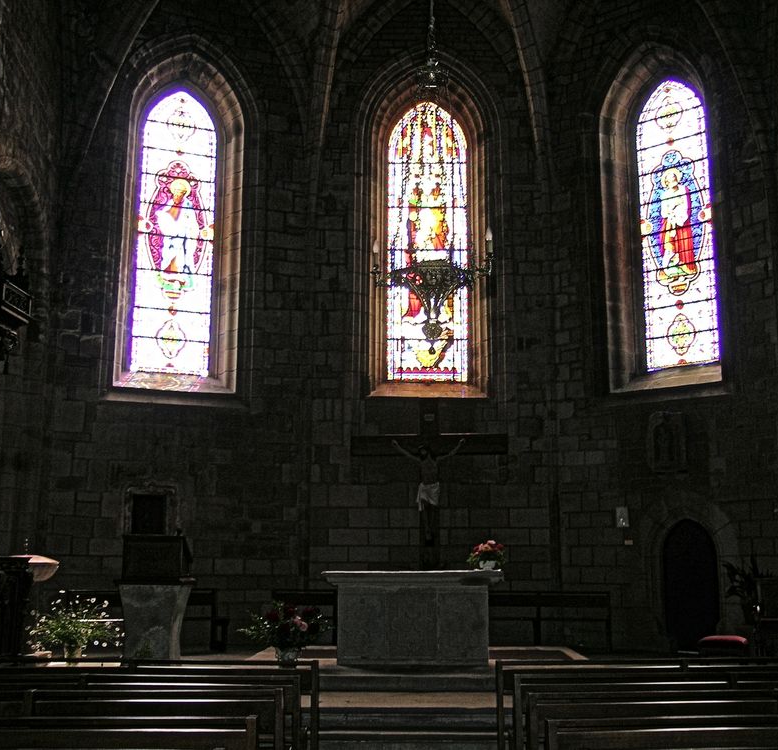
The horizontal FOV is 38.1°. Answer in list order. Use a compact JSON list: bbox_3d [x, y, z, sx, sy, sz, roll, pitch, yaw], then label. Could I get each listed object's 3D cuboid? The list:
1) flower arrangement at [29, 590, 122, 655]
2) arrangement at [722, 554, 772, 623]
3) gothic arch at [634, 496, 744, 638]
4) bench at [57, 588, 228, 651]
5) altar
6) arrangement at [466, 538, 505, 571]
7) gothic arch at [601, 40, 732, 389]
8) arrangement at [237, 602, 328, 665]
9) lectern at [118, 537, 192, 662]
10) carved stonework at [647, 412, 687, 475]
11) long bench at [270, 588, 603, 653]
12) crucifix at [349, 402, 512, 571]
[{"bbox_3d":[-3.433,2.744,12.412,1.000,0.740,0.850,0,-10,2],"label":"flower arrangement"},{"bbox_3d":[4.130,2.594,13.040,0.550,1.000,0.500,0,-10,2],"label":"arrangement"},{"bbox_3d":[3.833,2.488,14.246,1.380,1.980,0.350,-8,-13,41],"label":"gothic arch"},{"bbox_3d":[-3.049,3.041,14.076,1.979,0.725,0.420,4,-11,-22],"label":"bench"},{"bbox_3d":[0.265,2.716,12.656,1.982,1.000,0.950,0,-10,2],"label":"altar"},{"bbox_3d":[1.101,2.039,12.764,0.420,0.360,0.380,0,-10,2],"label":"arrangement"},{"bbox_3d":[3.749,-2.134,15.319,1.675,4.746,0.500,-8,-13,41],"label":"gothic arch"},{"bbox_3d":[-1.131,2.768,12.141,0.950,0.660,0.750,0,-10,2],"label":"arrangement"},{"bbox_3d":[-2.585,2.483,12.536,0.680,1.380,0.600,0,-10,2],"label":"lectern"},{"bbox_3d":[3.620,0.882,14.596,0.567,0.816,0.180,-8,-13,41],"label":"carved stonework"},{"bbox_3d":[0.682,3.176,14.659,4.362,0.752,0.420,0,-10,2],"label":"long bench"},{"bbox_3d":[0.547,1.620,15.341,2.065,2.512,0.400,0,-10,2],"label":"crucifix"}]

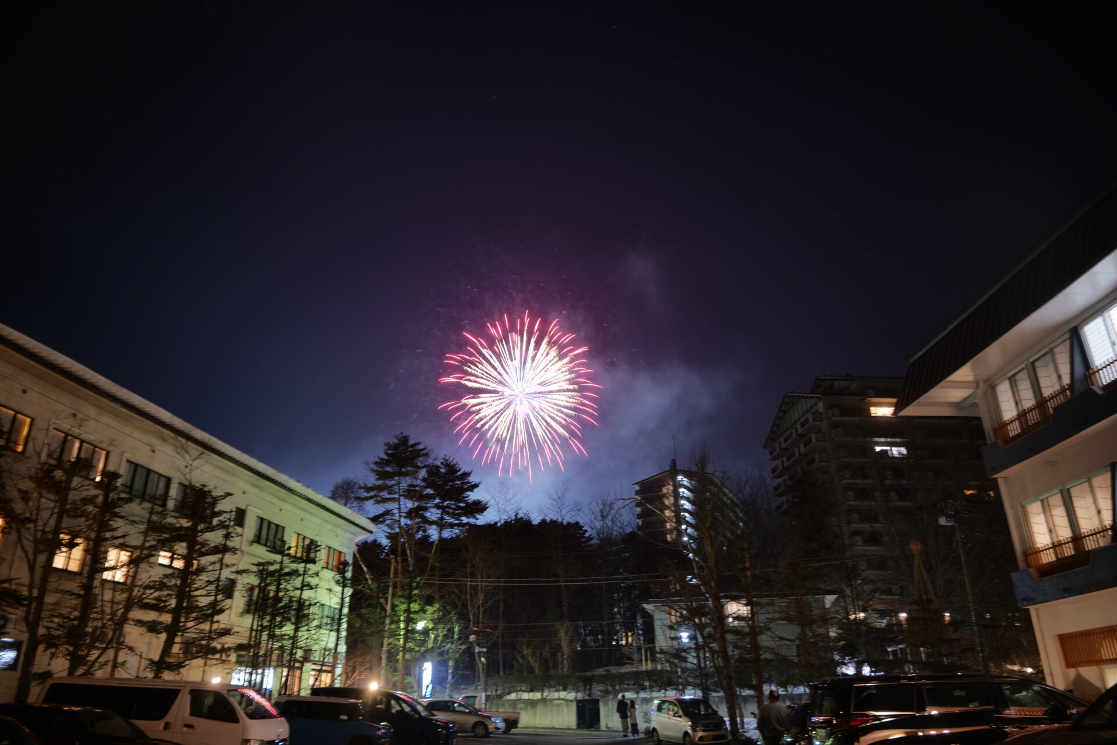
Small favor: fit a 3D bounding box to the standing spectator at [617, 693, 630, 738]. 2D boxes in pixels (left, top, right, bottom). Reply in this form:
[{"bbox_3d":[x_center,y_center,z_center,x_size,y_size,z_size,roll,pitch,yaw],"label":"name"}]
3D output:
[{"bbox_3d":[2.929,15.504,33.642,0.520,1.740,0.340,0,-23,0],"label":"standing spectator"}]

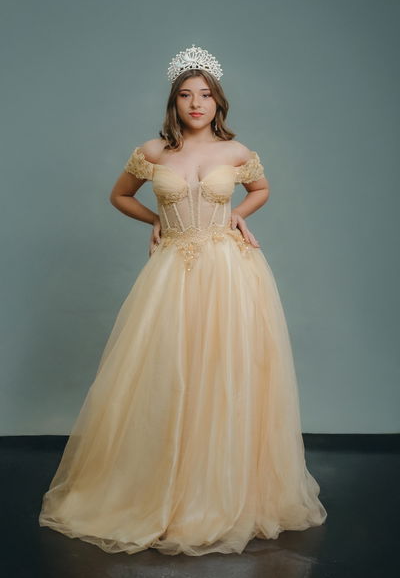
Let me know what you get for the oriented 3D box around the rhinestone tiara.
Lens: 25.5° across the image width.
[{"bbox_3d":[-0.018,-0.749,2.940,0.182,0.120,0.100,0,-1,0],"label":"rhinestone tiara"}]

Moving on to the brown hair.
[{"bbox_3d":[-0.008,-0.607,2.980,0.260,0.275,0.220,0,-1,0],"label":"brown hair"}]

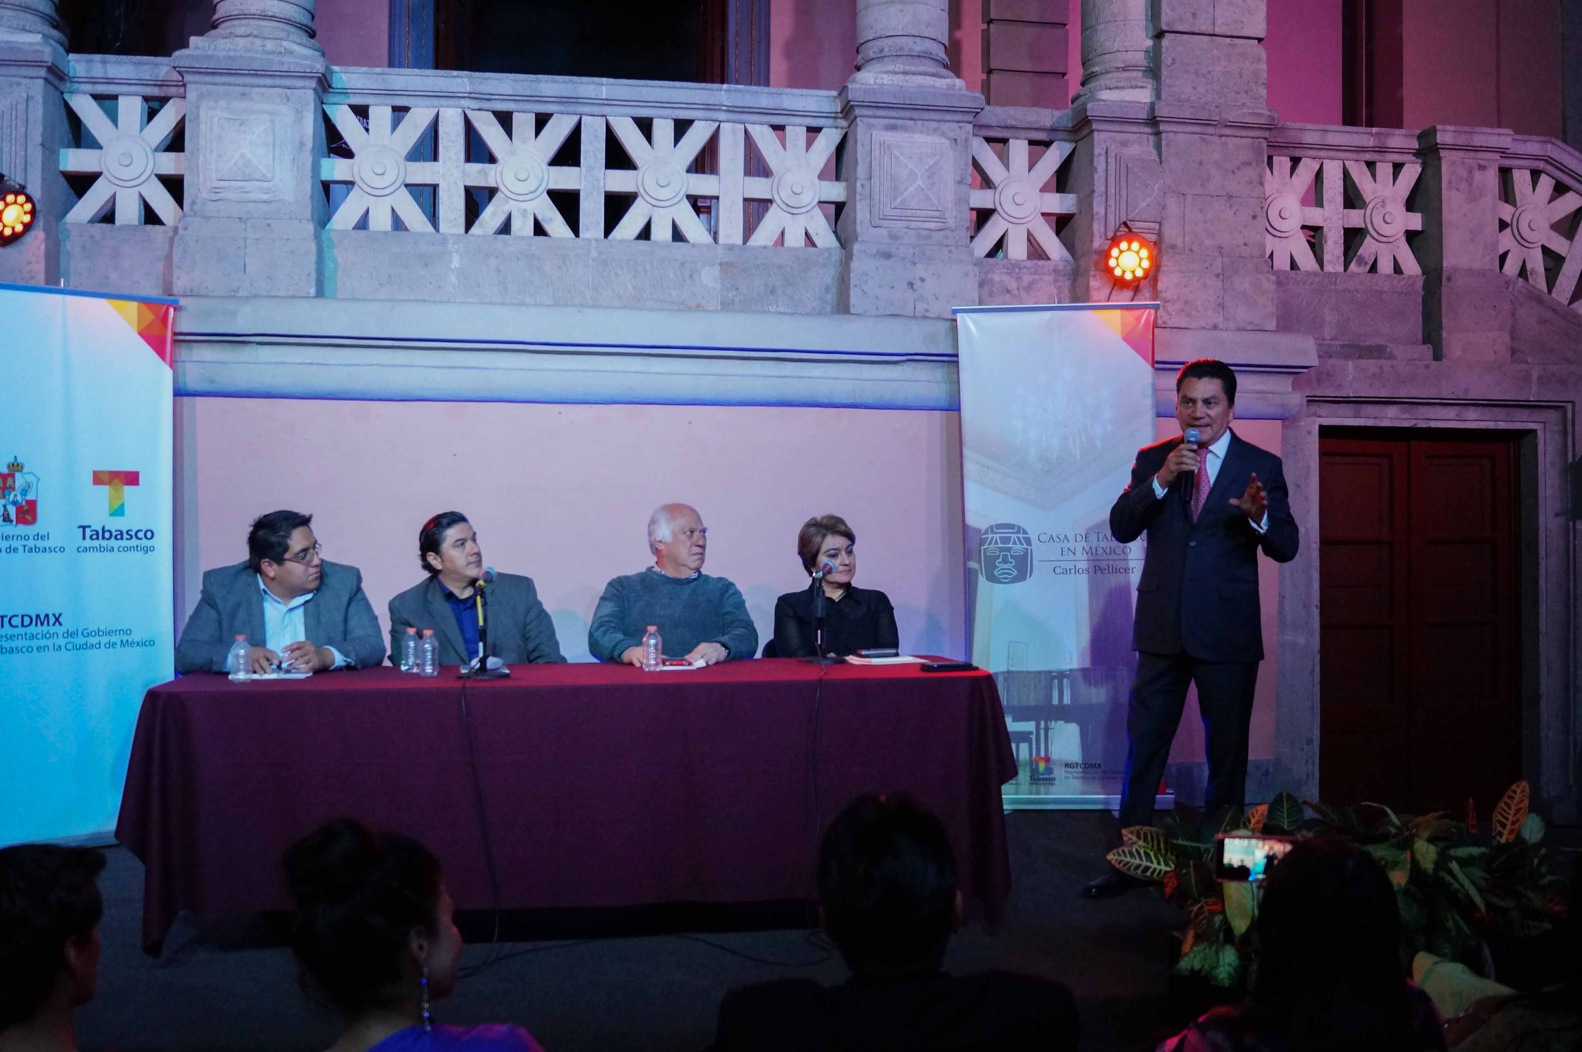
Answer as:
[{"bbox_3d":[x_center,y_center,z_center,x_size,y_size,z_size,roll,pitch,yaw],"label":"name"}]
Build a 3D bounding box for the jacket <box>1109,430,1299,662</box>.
[{"bbox_3d":[1.321,0.065,4.629,0.580,0.727,0.420,0,-2,16],"label":"jacket"}]

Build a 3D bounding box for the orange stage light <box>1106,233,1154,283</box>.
[{"bbox_3d":[1.466,-1.156,6.263,0.200,0.200,0.180,0,18,10],"label":"orange stage light"}]

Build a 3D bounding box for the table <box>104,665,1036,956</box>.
[{"bbox_3d":[-0.625,0.815,4.450,2.480,0.730,0.820,0,-2,-8],"label":"table"}]

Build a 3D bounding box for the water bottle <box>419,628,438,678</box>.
[{"bbox_3d":[-1.105,0.388,4.420,0.064,0.146,0.064,0,-2,-8],"label":"water bottle"}]

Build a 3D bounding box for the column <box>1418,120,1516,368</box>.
[{"bbox_3d":[3.035,-1.257,6.620,0.360,1.030,0.340,0,-2,-8],"label":"column"}]

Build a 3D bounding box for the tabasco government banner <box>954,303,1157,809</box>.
[{"bbox_3d":[1.130,0.130,6.120,0.882,2.135,0.150,0,-2,4],"label":"tabasco government banner"}]

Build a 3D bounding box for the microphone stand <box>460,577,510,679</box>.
[{"bbox_3d":[-0.841,0.274,3.976,0.134,0.269,0.130,0,-2,0],"label":"microphone stand"}]

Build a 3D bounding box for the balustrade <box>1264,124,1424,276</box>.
[{"bbox_3d":[2.455,-1.476,6.630,0.800,0.660,0.200,0,-2,-8],"label":"balustrade"}]

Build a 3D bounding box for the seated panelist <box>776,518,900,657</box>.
[{"bbox_3d":[0.158,0.580,4.998,0.460,1.220,0.750,1,-2,-10],"label":"seated panelist"}]

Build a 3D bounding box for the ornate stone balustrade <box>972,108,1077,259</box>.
[{"bbox_3d":[1.008,-1.501,6.454,0.492,0.675,0.220,1,-2,-7],"label":"ornate stone balustrade"}]

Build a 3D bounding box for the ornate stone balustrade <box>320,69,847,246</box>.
[{"bbox_3d":[-0.862,-1.552,6.219,2.206,0.687,0.220,1,-2,-7],"label":"ornate stone balustrade"}]

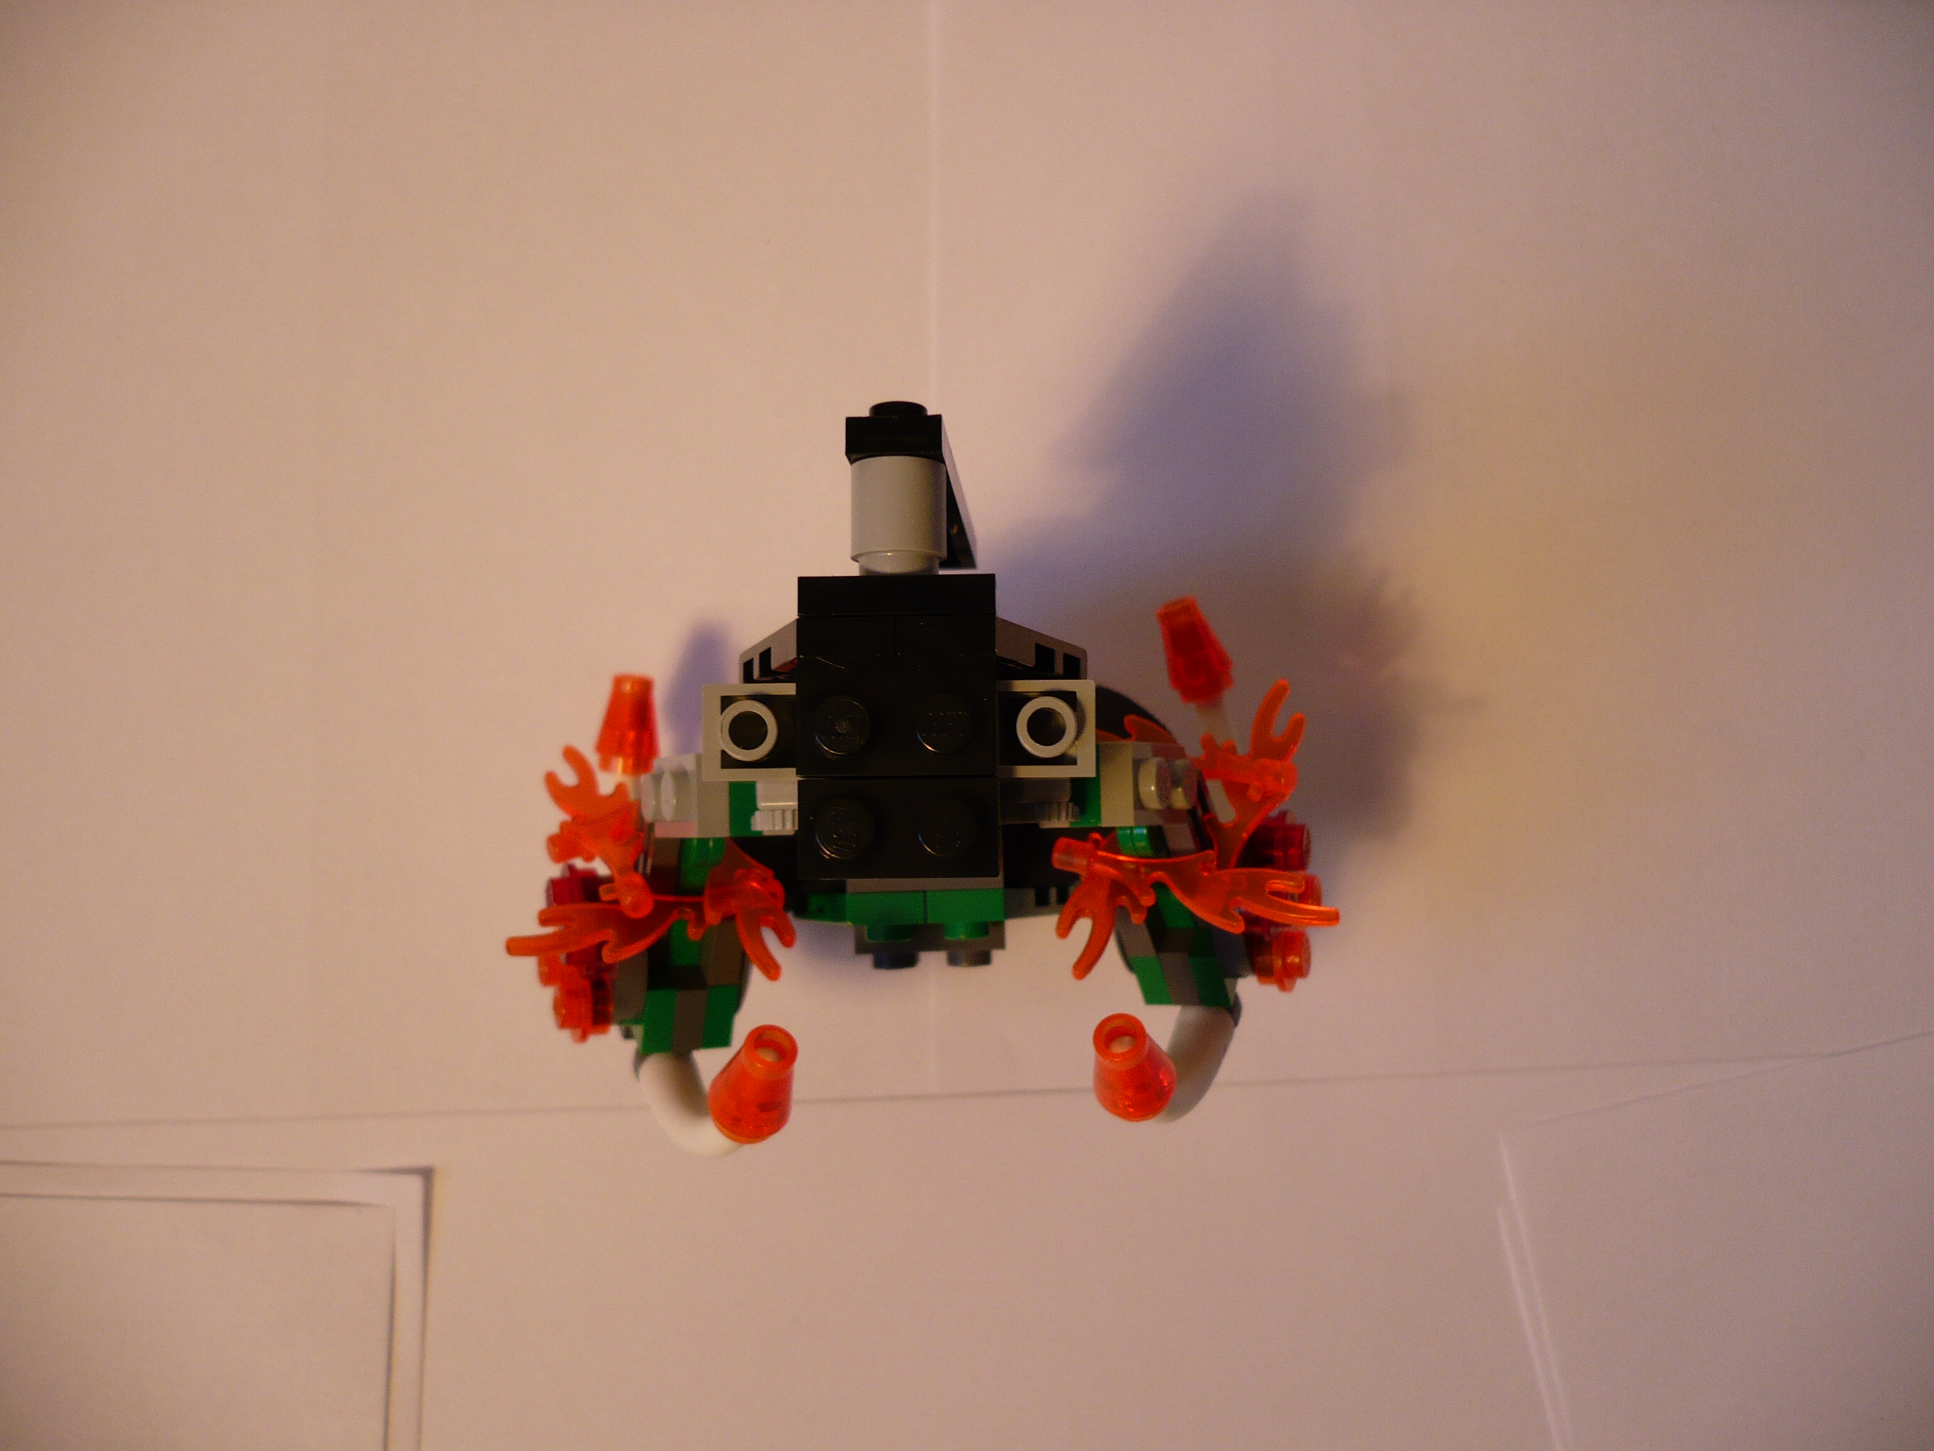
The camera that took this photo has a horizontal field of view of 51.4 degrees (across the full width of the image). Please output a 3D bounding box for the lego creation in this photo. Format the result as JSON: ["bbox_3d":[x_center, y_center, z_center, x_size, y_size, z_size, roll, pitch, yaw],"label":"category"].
[{"bbox_3d":[-0.005,0.009,0.218,0.084,0.122,0.067,-1,88,2],"label":"lego creation"}]

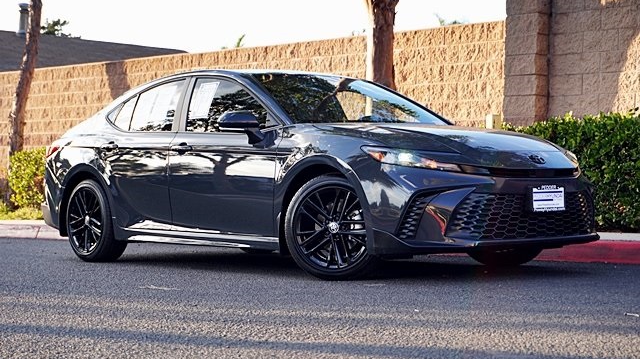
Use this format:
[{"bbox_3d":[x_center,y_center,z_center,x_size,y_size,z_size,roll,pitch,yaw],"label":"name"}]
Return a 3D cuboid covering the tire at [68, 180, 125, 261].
[{"bbox_3d":[-1.787,0.327,9.597,0.235,0.667,0.667,-1,0,-41],"label":"tire"}]

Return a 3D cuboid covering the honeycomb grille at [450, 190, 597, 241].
[{"bbox_3d":[1.279,0.230,7.322,1.290,0.275,0.180,-1,0,-41],"label":"honeycomb grille"}]

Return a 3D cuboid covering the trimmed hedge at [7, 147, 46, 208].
[{"bbox_3d":[-3.780,-0.020,17.000,1.200,0.920,0.800,-1,0,43],"label":"trimmed hedge"}]

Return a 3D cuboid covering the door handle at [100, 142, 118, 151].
[{"bbox_3d":[-1.634,-0.256,9.261,0.060,0.070,0.250,-1,0,-41],"label":"door handle"}]

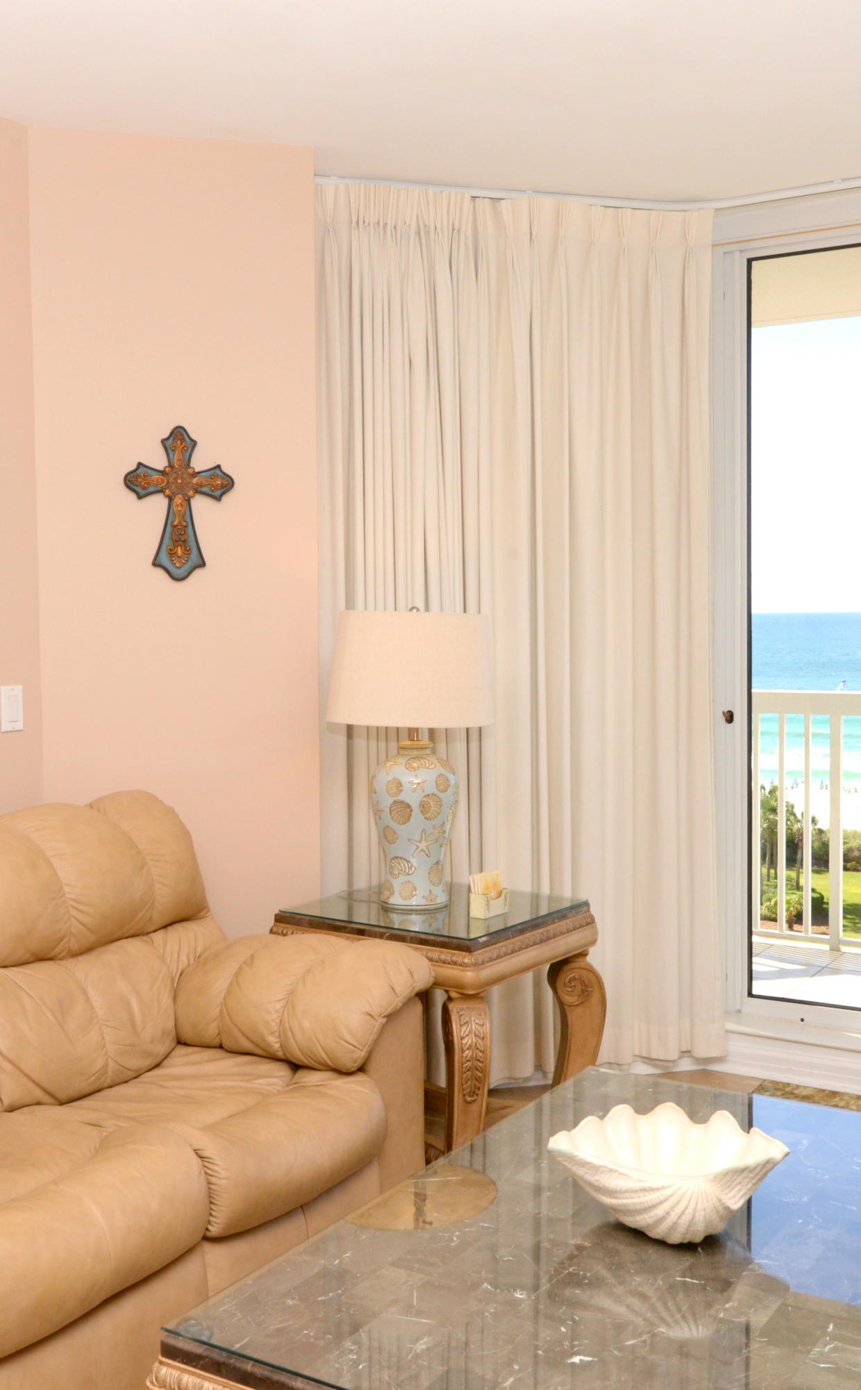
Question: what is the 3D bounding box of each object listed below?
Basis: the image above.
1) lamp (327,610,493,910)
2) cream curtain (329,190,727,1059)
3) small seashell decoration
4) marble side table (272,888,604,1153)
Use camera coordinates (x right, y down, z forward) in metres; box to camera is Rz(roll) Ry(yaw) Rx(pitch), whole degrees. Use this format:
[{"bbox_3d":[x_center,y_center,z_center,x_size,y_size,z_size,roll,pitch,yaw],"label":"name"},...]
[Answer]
[{"bbox_3d":[-0.045,0.157,3.521,0.419,0.753,0.419,-1,3,-1],"label":"lamp"},{"bbox_3d":[0.266,-0.160,3.963,1.217,2.460,0.170,-1,3,-16],"label":"cream curtain"},{"bbox_3d":[0.372,0.735,2.187,0.345,0.145,0.235,-1,3,-9],"label":"small seashell decoration"},{"bbox_3d":[0.019,0.873,3.539,0.644,0.681,0.598,1,4,36],"label":"marble side table"}]

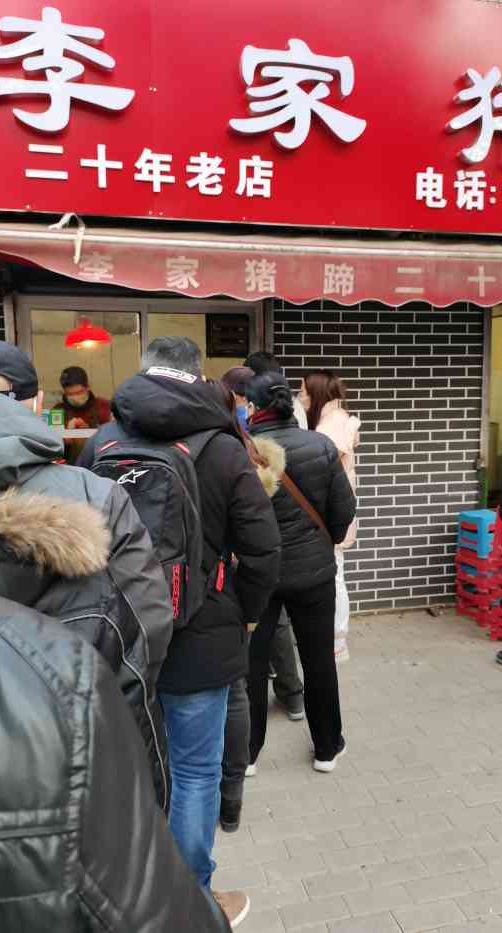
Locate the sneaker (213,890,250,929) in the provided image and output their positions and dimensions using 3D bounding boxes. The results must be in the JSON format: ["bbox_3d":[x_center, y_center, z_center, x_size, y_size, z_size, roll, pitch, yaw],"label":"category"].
[{"bbox_3d":[-0.107,1.225,2.017,0.105,0.110,0.285,4,8,38],"label":"sneaker"}]

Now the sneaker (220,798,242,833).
[{"bbox_3d":[-0.069,1.164,2.567,0.090,0.110,0.245,0,6,2],"label":"sneaker"}]

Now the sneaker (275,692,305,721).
[{"bbox_3d":[0.176,1.071,3.397,0.100,0.110,0.270,-2,6,-12],"label":"sneaker"}]

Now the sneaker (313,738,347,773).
[{"bbox_3d":[0.337,1.125,2.937,0.092,0.100,0.245,2,7,25],"label":"sneaker"}]

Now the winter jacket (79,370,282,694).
[{"bbox_3d":[-0.194,0.165,2.000,0.550,0.840,0.390,0,6,8],"label":"winter jacket"}]

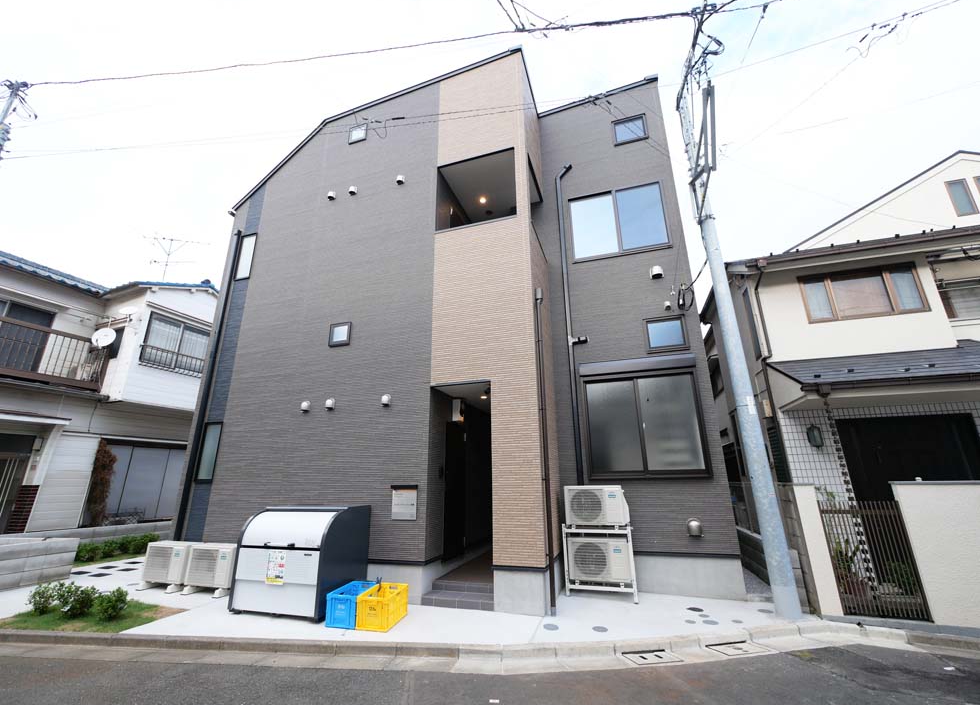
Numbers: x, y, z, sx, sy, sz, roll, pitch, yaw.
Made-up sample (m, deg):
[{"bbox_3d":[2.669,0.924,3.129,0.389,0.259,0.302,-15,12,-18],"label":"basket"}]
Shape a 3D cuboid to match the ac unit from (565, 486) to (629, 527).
[{"bbox_3d":[1.480,2.115,5.483,0.814,0.507,0.294,-6,-18,17],"label":"ac unit"}]

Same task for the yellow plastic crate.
[{"bbox_3d":[-1.189,2.869,4.476,0.366,0.310,0.530,-4,-17,12],"label":"yellow plastic crate"}]

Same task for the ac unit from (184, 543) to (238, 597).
[{"bbox_3d":[-3.888,3.085,5.641,0.814,0.604,0.349,-6,-18,17],"label":"ac unit"}]

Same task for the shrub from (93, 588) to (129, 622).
[{"bbox_3d":[-4.452,2.954,4.661,0.300,0.320,0.300,-6,-18,17],"label":"shrub"}]

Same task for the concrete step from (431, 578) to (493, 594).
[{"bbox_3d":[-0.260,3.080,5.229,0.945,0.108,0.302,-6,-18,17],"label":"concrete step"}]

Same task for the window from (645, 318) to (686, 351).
[{"bbox_3d":[2.759,-0.276,6.205,0.595,0.563,0.090,-6,-18,17],"label":"window"}]

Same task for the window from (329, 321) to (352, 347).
[{"bbox_3d":[-2.468,-0.286,6.564,0.413,0.402,0.090,-6,-18,17],"label":"window"}]

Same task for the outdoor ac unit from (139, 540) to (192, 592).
[{"bbox_3d":[-4.709,3.174,5.894,0.806,0.604,0.349,-6,-18,17],"label":"outdoor ac unit"}]

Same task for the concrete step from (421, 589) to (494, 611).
[{"bbox_3d":[-0.361,3.143,5.028,0.955,0.095,0.320,-6,-18,17],"label":"concrete step"}]

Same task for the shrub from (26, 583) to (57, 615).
[{"bbox_3d":[-5.435,2.994,4.822,0.263,0.341,0.279,-6,-18,17],"label":"shrub"}]

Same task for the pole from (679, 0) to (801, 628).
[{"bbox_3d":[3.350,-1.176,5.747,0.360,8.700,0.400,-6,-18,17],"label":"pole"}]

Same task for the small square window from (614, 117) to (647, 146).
[{"bbox_3d":[2.602,-4.119,7.350,0.593,0.573,0.101,-6,-18,17],"label":"small square window"}]

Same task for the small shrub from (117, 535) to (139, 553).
[{"bbox_3d":[-7.916,4.191,8.649,0.370,0.350,0.370,-6,-18,17],"label":"small shrub"}]

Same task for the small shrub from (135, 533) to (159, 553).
[{"bbox_3d":[-7.358,4.109,8.498,0.419,0.411,0.403,-6,-18,17],"label":"small shrub"}]

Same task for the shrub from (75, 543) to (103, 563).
[{"bbox_3d":[-7.892,3.941,7.797,0.390,0.330,0.390,-6,-18,17],"label":"shrub"}]

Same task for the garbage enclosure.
[{"bbox_3d":[-2.390,2.604,5.074,1.318,1.155,0.899,-6,-18,17],"label":"garbage enclosure"}]

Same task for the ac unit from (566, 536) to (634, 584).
[{"bbox_3d":[1.491,2.810,5.407,0.790,0.530,0.280,-6,-18,17],"label":"ac unit"}]

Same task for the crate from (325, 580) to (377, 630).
[{"bbox_3d":[-1.520,2.868,4.505,0.383,0.294,0.581,-6,-18,17],"label":"crate"}]

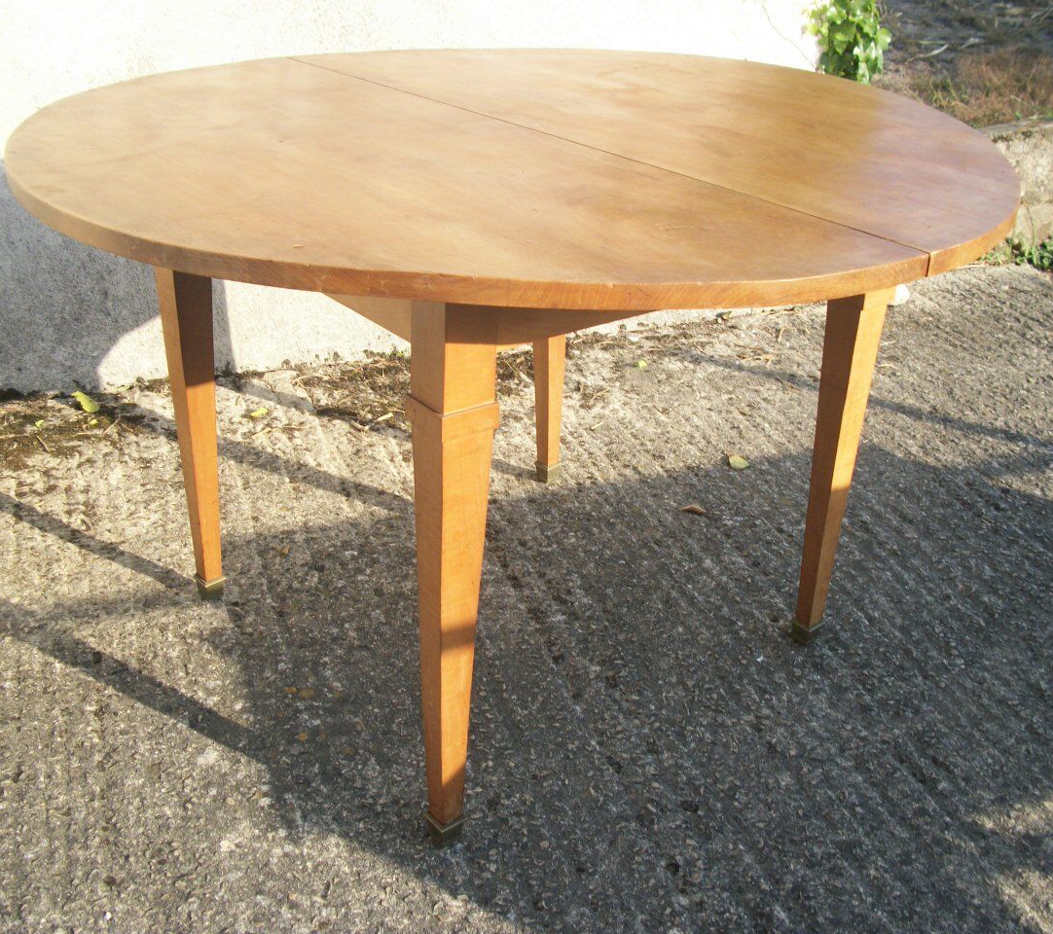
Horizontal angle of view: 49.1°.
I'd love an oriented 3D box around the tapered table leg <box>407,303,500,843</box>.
[{"bbox_3d":[-0.082,0.122,1.234,0.066,0.727,0.066,-19,35,-35],"label":"tapered table leg"}]

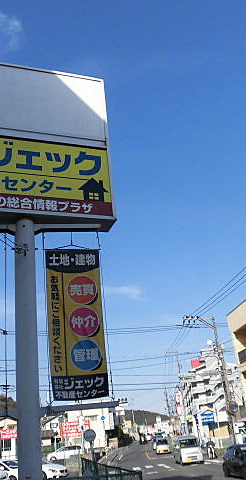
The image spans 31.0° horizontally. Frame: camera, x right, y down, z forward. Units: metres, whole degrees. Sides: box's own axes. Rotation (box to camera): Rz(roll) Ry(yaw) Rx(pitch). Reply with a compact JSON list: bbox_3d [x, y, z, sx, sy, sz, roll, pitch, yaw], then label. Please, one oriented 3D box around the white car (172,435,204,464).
[{"bbox_3d":[4.514,14.732,31.274,1.490,1.870,3.450,-4,-25,-5],"label":"white car"}]

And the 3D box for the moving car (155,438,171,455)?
[{"bbox_3d":[4.592,23.889,51.321,1.480,1.630,3.450,-5,-25,-3],"label":"moving car"}]

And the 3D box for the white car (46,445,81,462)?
[{"bbox_3d":[-7.186,26.224,54.500,4.300,1.500,1.700,2,-26,-18],"label":"white car"}]

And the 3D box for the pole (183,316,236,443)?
[{"bbox_3d":[6.494,10.671,32.657,2.600,10.050,0.700,-3,-25,-7],"label":"pole"}]

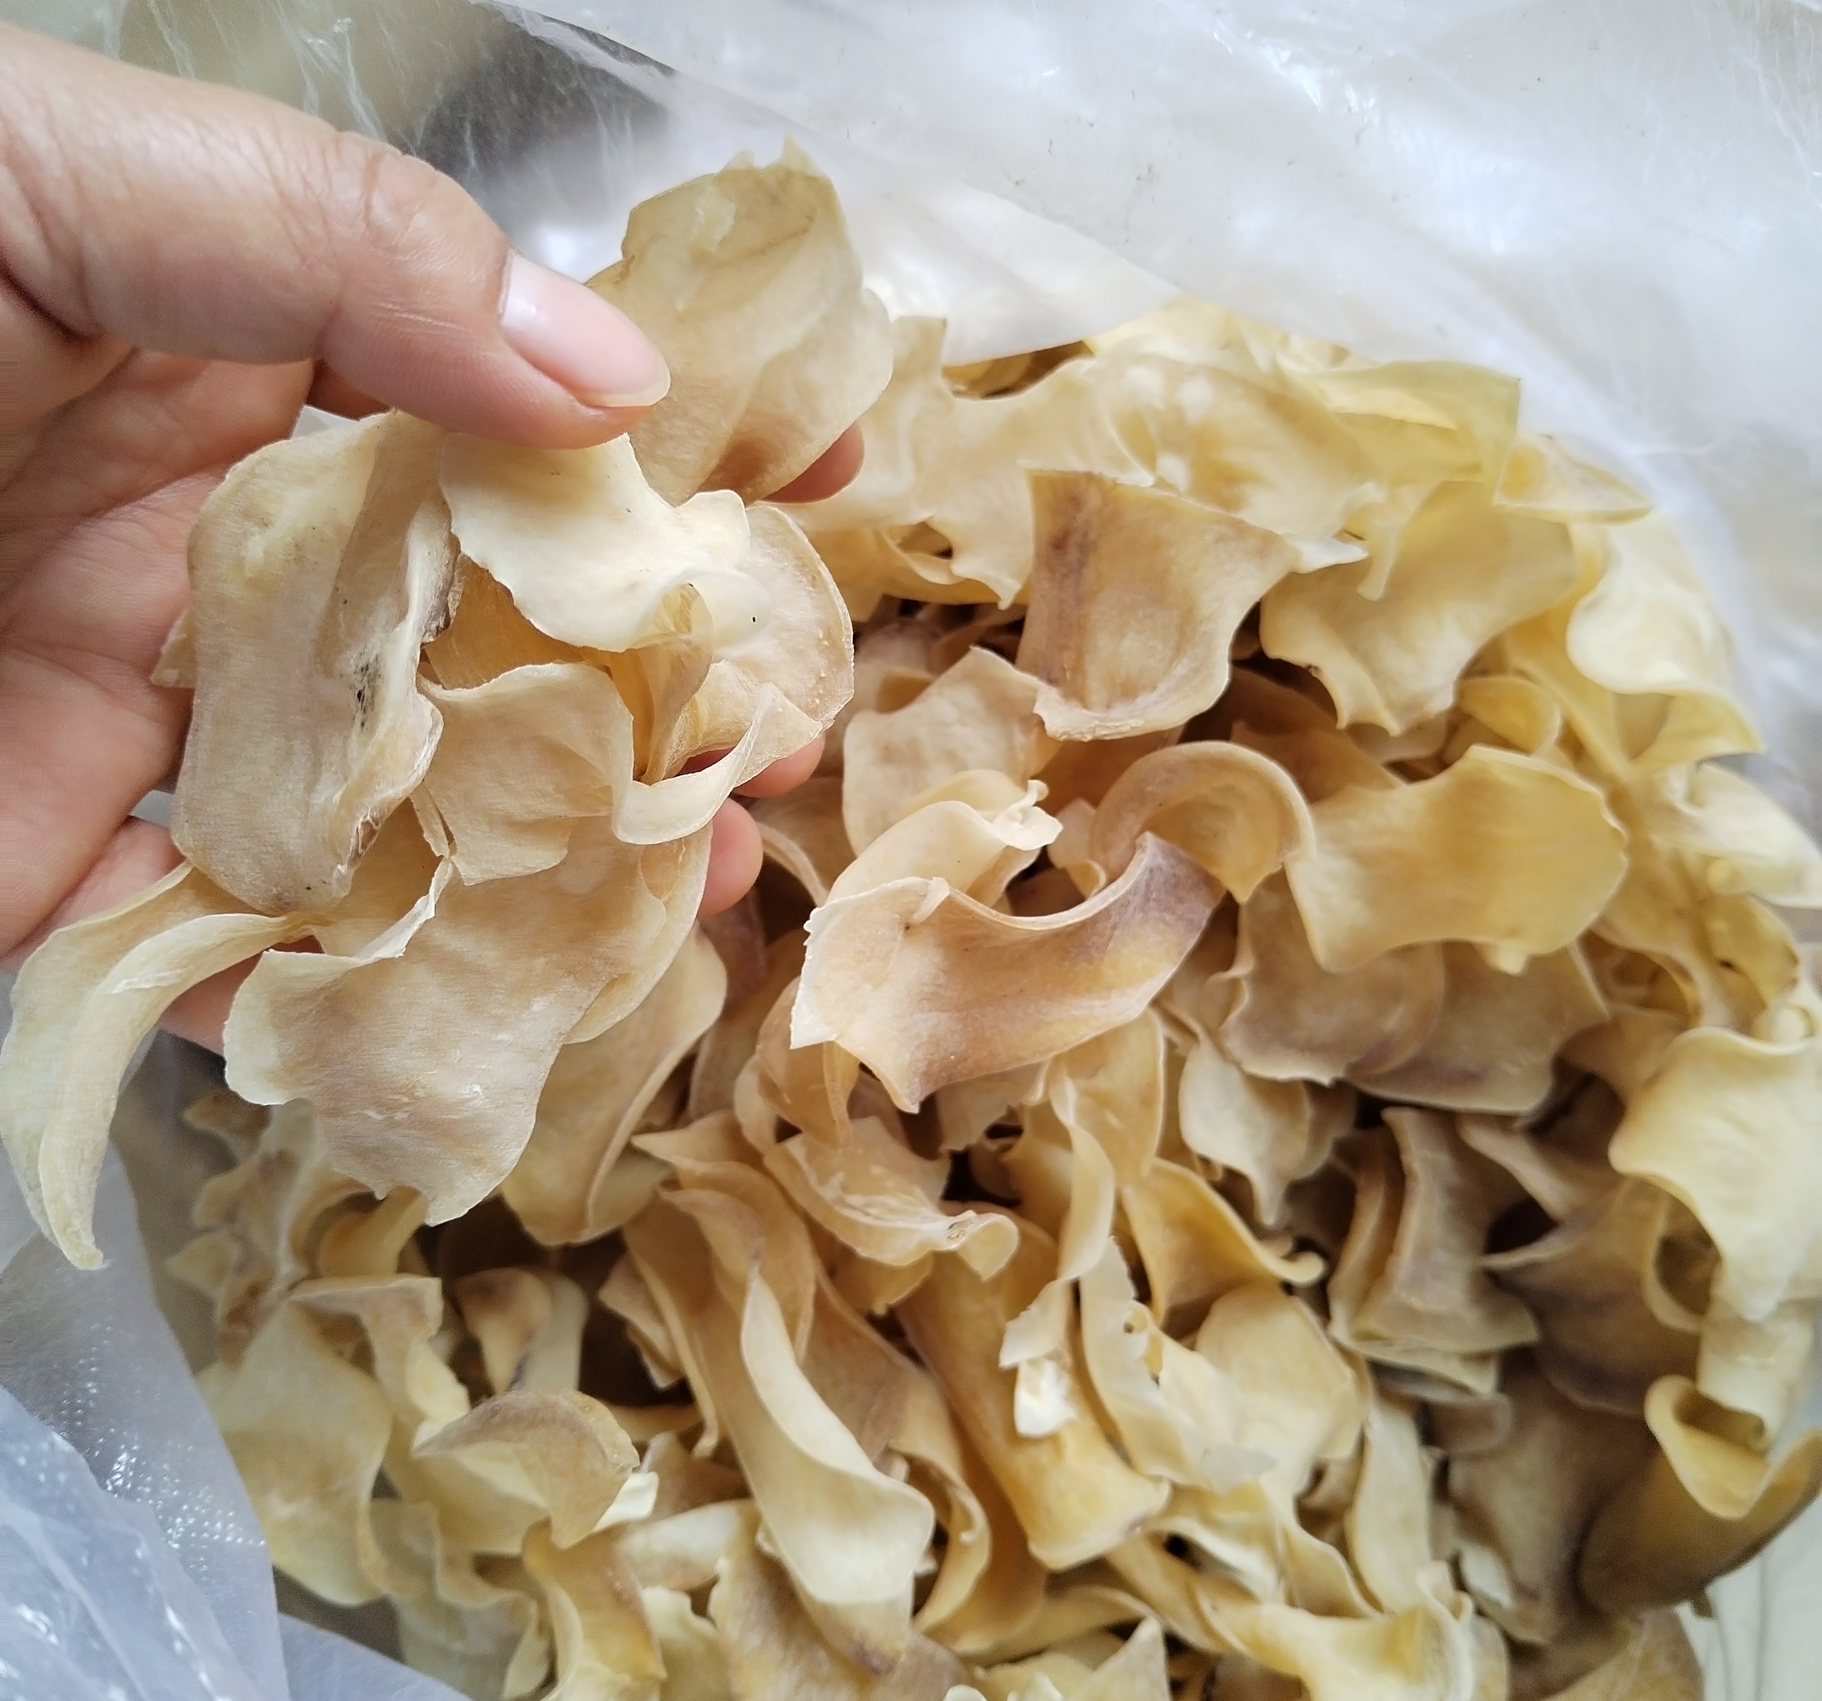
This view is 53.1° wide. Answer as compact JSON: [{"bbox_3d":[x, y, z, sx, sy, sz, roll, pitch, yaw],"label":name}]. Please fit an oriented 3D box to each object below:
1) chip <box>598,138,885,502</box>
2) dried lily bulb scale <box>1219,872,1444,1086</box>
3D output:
[{"bbox_3d":[-0.019,-0.056,0.198,0.032,0.014,0.040,5,98,-7],"label":"chip"},{"bbox_3d":[0.065,0.018,0.280,0.036,0.014,0.038,6,79,10],"label":"dried lily bulb scale"}]

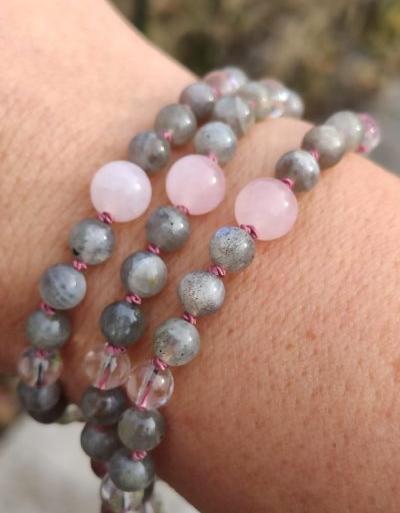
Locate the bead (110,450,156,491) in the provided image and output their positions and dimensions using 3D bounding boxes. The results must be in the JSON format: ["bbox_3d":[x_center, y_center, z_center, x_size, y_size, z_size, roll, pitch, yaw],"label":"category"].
[{"bbox_3d":[-0.012,0.038,0.072,0.008,0.008,0.008,0,37,0],"label":"bead"}]

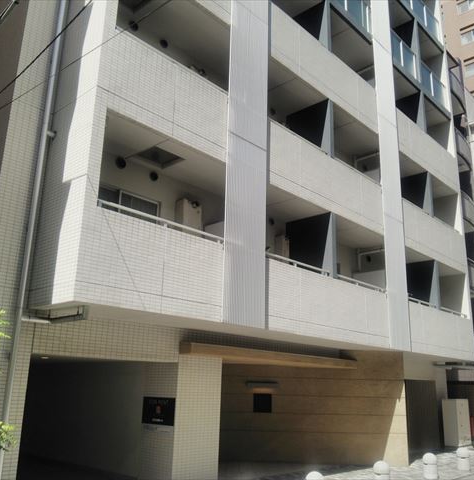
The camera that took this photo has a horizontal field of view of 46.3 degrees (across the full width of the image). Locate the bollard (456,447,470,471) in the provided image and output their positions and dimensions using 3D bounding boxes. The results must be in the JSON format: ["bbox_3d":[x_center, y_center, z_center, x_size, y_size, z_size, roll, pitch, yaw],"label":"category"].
[{"bbox_3d":[5.358,5.174,13.149,0.290,0.500,0.290,-12,-20,40],"label":"bollard"}]

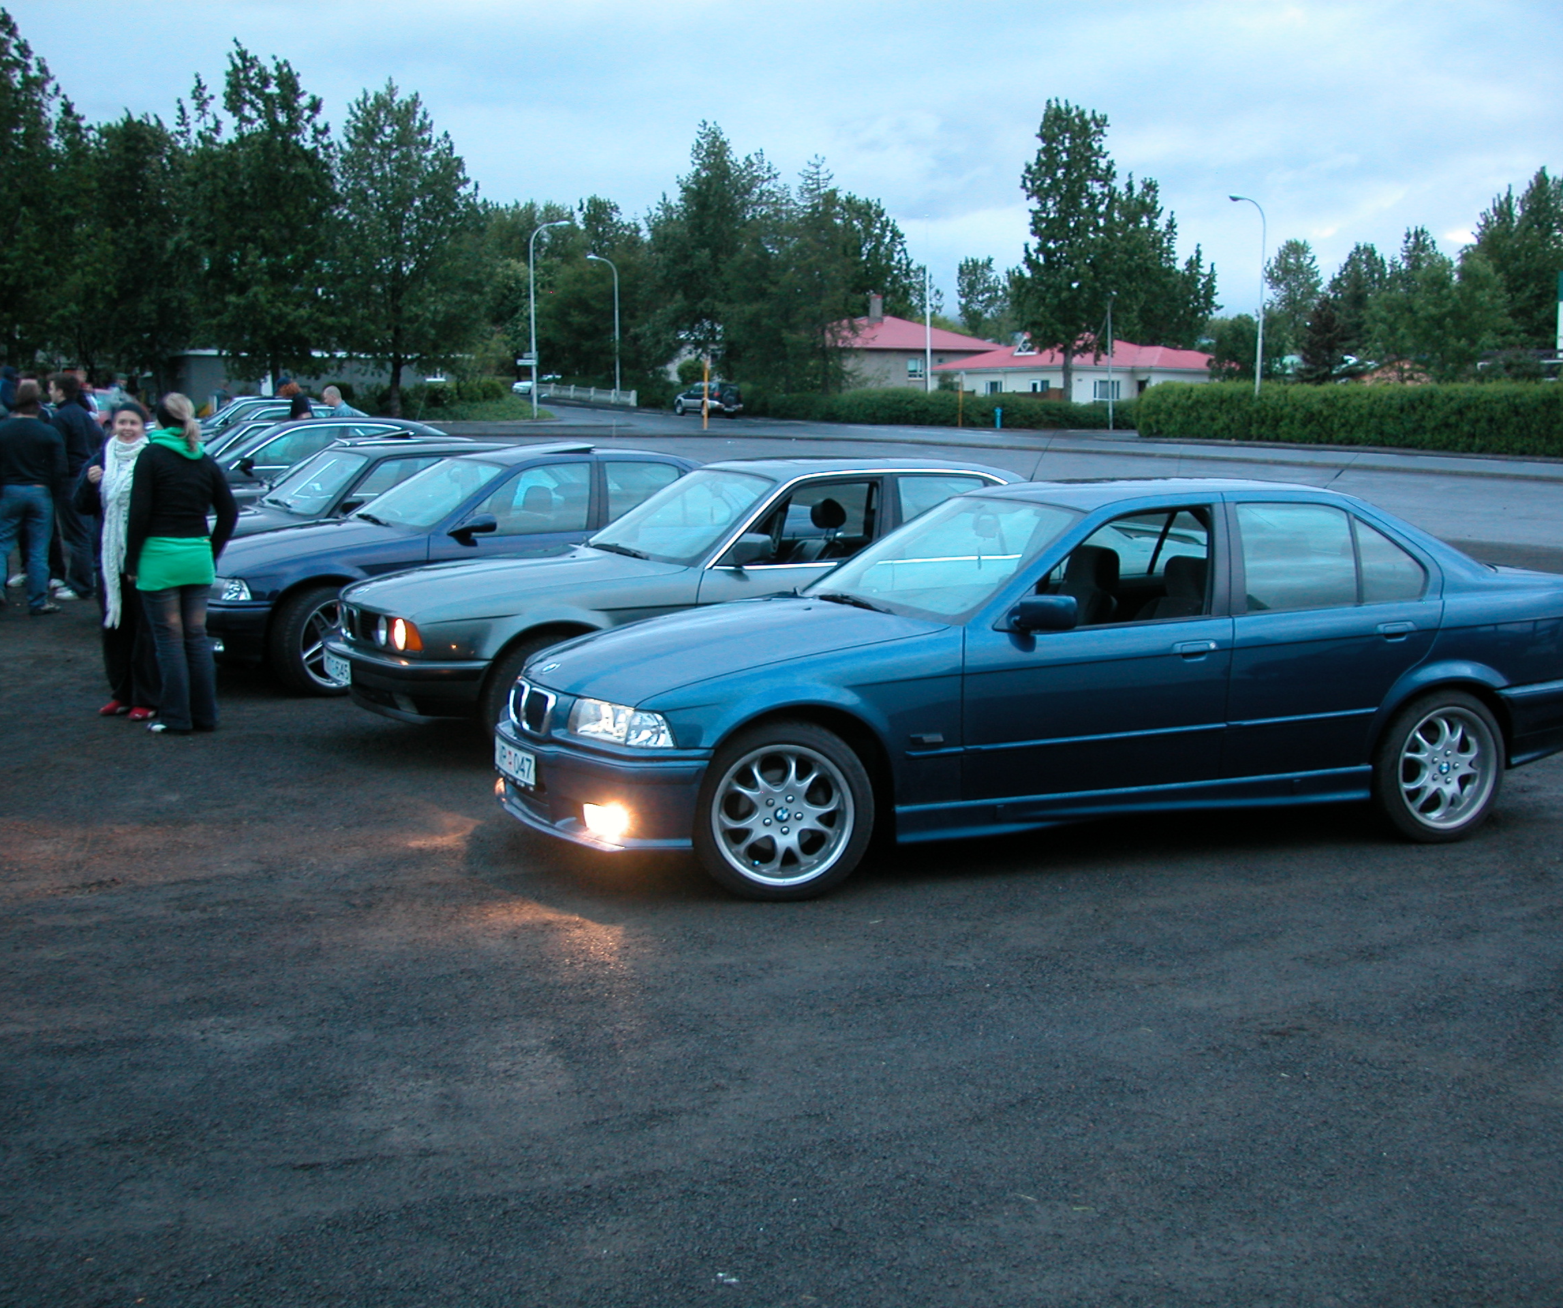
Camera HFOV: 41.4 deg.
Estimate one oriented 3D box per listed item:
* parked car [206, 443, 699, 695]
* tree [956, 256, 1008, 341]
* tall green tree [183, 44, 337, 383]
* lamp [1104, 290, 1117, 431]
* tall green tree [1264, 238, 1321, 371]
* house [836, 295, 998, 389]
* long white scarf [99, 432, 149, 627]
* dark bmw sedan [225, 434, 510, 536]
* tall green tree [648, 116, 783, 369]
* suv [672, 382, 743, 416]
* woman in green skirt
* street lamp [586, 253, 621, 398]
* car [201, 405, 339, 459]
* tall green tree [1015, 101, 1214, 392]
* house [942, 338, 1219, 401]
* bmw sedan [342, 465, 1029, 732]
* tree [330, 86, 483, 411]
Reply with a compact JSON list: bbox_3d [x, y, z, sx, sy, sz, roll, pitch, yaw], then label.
[{"bbox_3d":[-1.686,-0.605,13.015,4.430,1.370,1.710,-4,8,-29],"label":"parked car"},{"bbox_3d":[14.203,-22.523,145.000,4.200,10.700,4.200,0,7,0],"label":"tree"},{"bbox_3d":[-19.174,-15.515,76.000,5.800,13.700,5.600,0,7,0],"label":"tall green tree"},{"bbox_3d":[14.018,-12.508,88.000,0.450,6.050,1.000,0,7,0],"label":"lamp"},{"bbox_3d":[28.866,-18.928,116.549,3.229,8.959,3.400,2,7,14],"label":"tall green tree"},{"bbox_3d":[6.027,-17.976,123.836,10.400,6.512,10.500,-3,8,-22],"label":"house"},{"bbox_3d":[-3.486,-0.654,10.954,0.300,1.050,0.220,-3,8,-20],"label":"long white scarf"},{"bbox_3d":[-2.774,-0.848,15.107,4.400,1.390,1.660,-3,8,-20],"label":"dark bmw sedan"},{"bbox_3d":[-3.843,-22.629,120.121,7.764,16.381,7.200,0,7,-2],"label":"tall green tree"},{"bbox_3d":[-3.921,-13.797,112.155,1.770,1.800,4.500,-4,8,-30],"label":"suv"},{"bbox_3d":[-2.950,-0.447,10.200,0.530,1.670,0.360,-3,7,-22],"label":"woman in green skirt"},{"bbox_3d":[-10.501,-19.272,122.000,2.100,8.600,0.350,0,7,0],"label":"street lamp"},{"bbox_3d":[-6.350,-2.460,26.000,4.500,1.400,1.730,-3,7,-21],"label":"car"},{"bbox_3d":[14.284,-16.999,88.574,8.529,13.050,7.200,1,7,9],"label":"tall green tree"},{"bbox_3d":[16.136,-15.205,113.000,15.000,4.500,10.000,1,7,8],"label":"house"},{"bbox_3d":[0.033,-0.306,10.663,4.720,1.412,1.751,-3,8,-20],"label":"bmw sedan"},{"bbox_3d":[-14.580,-15.713,80.675,5.906,12.877,6.000,-1,7,-10],"label":"tree"}]

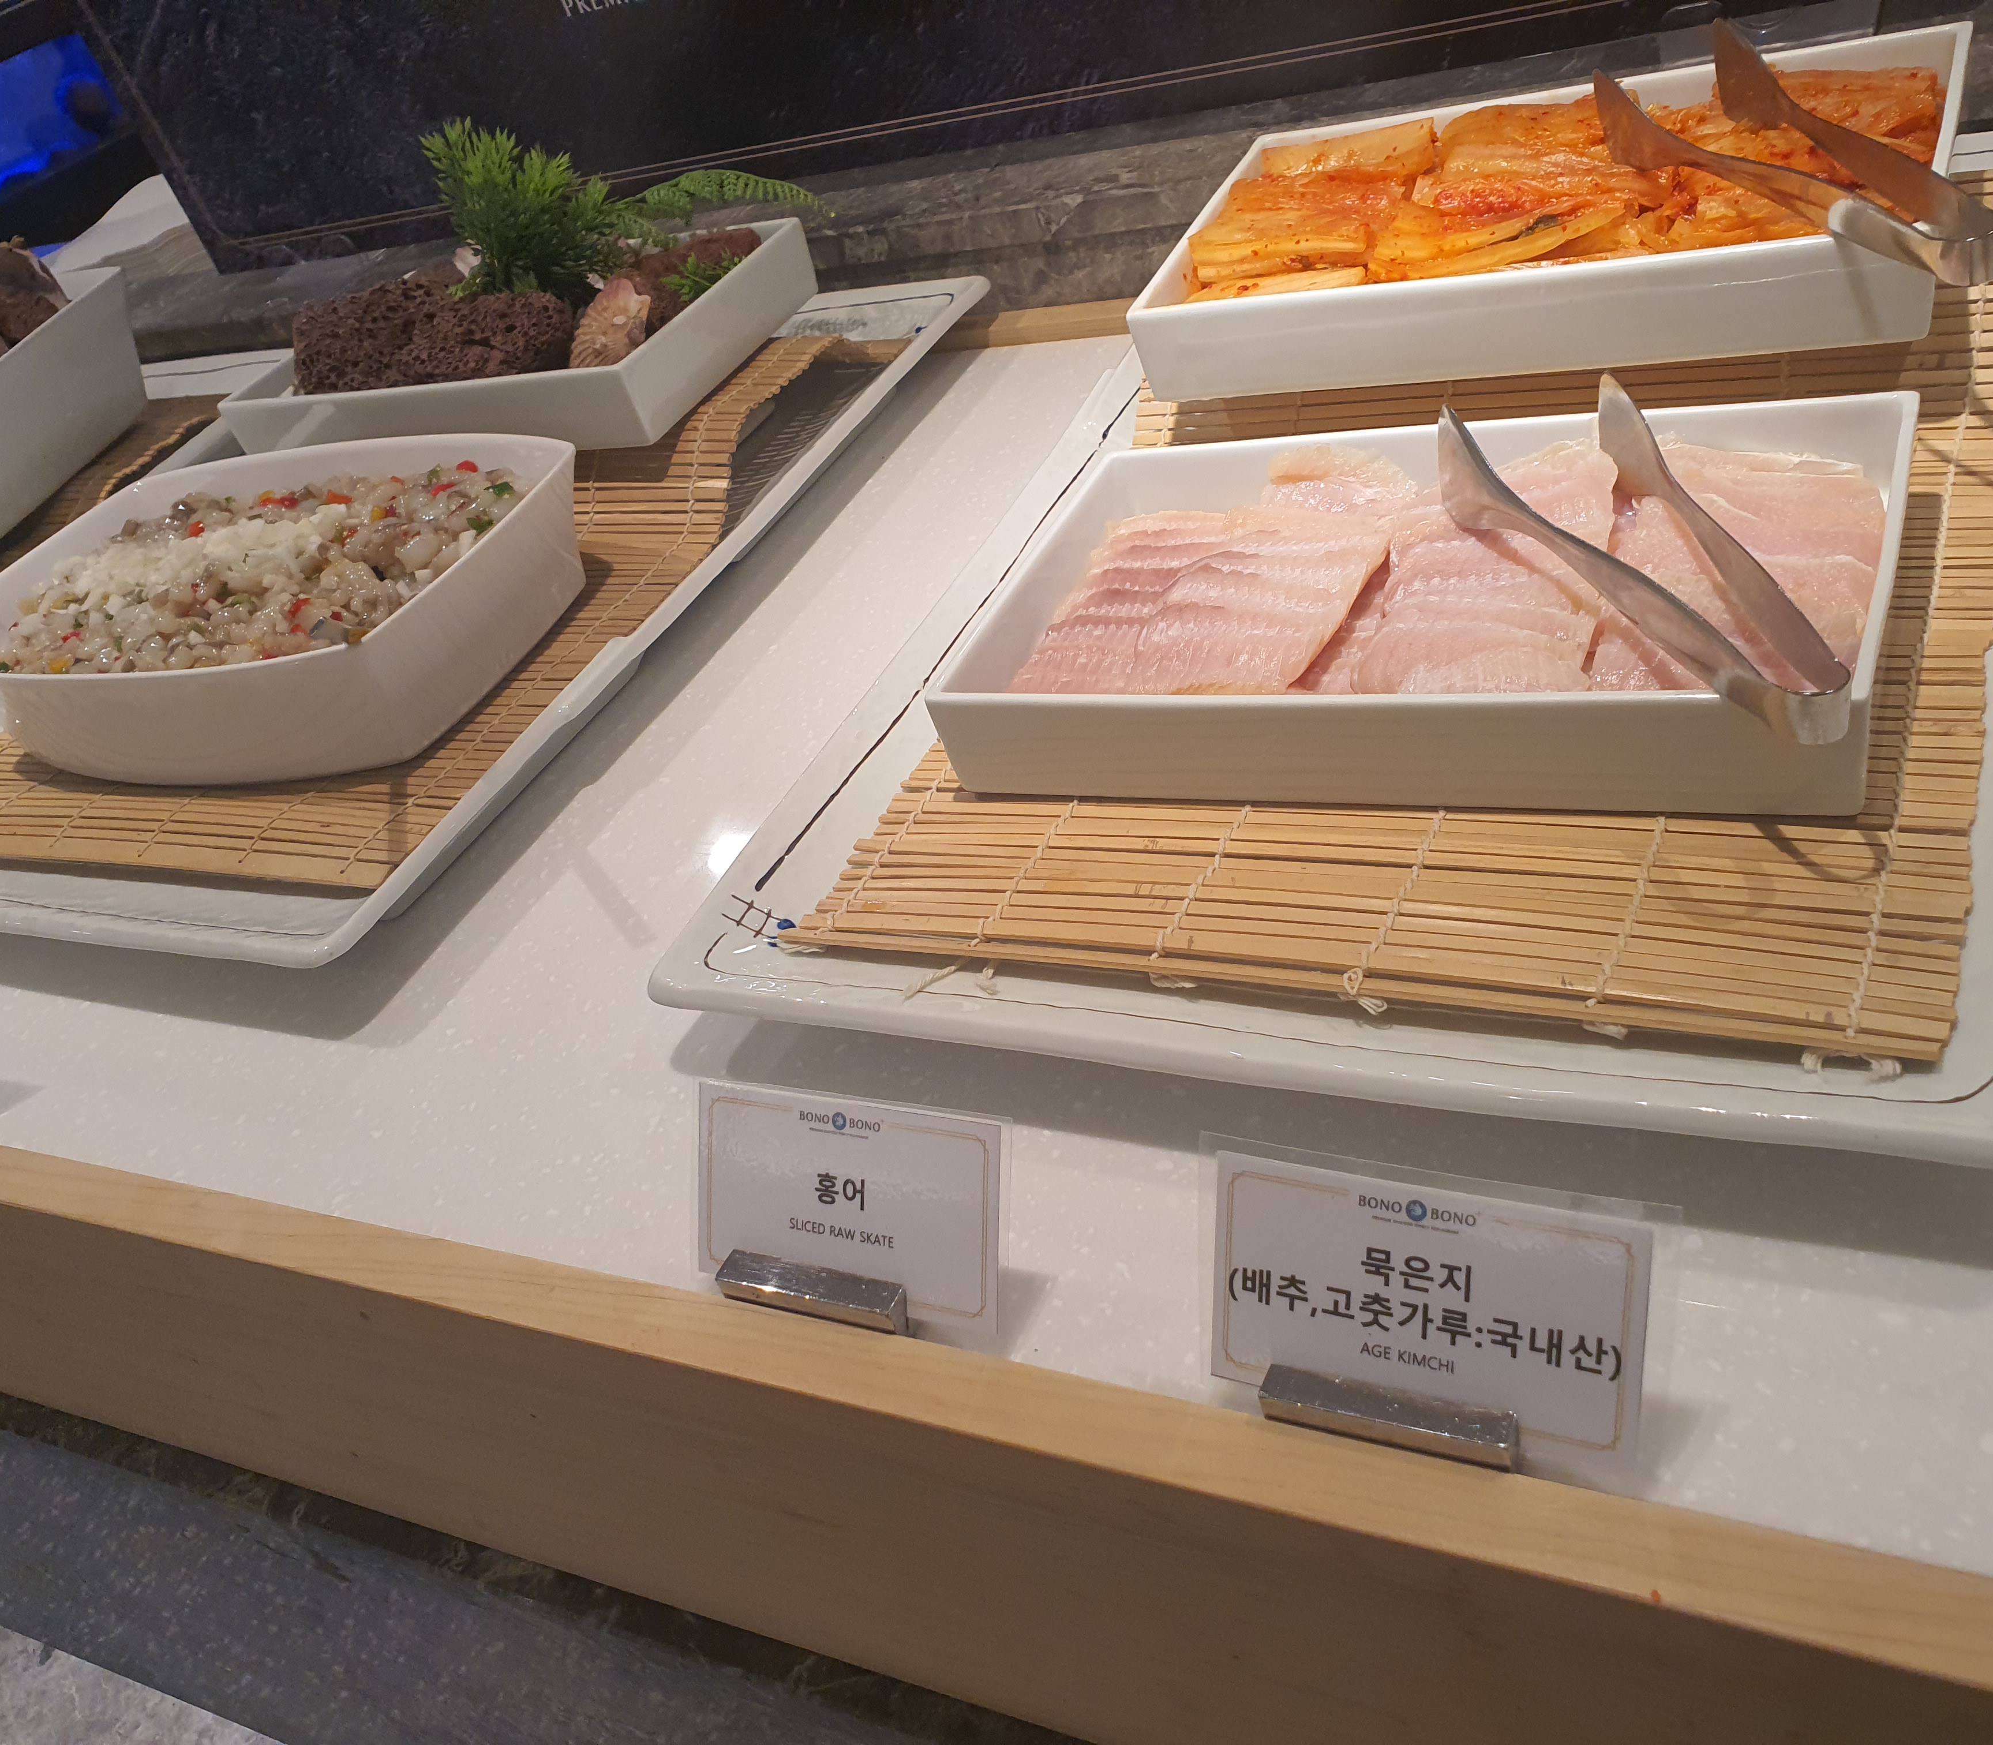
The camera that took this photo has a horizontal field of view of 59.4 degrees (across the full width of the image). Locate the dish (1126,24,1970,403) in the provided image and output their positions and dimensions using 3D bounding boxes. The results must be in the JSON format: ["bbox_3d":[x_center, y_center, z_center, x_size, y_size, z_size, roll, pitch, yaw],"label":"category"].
[{"bbox_3d":[0.199,-0.238,0.638,0.265,0.038,0.156,4,46,30],"label":"dish"}]

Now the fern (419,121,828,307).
[{"bbox_3d":[-0.179,-0.312,0.813,0.195,0.088,0.085,3,43,29],"label":"fern"}]

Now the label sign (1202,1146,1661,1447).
[{"bbox_3d":[0.087,0.089,0.361,0.090,0.051,0.002,4,10,30],"label":"label sign"}]

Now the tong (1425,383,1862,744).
[{"bbox_3d":[0.182,-0.091,0.482,0.052,0.032,0.192,-18,36,4],"label":"tong"}]

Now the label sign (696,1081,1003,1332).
[{"bbox_3d":[-0.038,0.082,0.432,0.090,0.051,0.002,4,5,29],"label":"label sign"}]

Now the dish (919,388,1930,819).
[{"bbox_3d":[0.129,-0.085,0.540,0.265,0.038,0.156,4,43,29],"label":"dish"}]

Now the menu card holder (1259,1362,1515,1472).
[{"bbox_3d":[0.083,0.112,0.368,0.053,0.009,0.013,3,43,29],"label":"menu card holder"}]

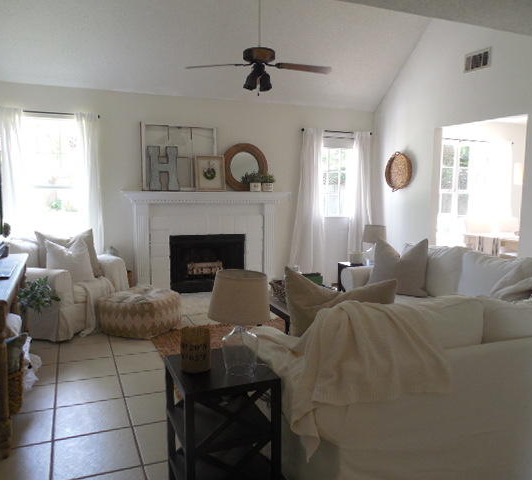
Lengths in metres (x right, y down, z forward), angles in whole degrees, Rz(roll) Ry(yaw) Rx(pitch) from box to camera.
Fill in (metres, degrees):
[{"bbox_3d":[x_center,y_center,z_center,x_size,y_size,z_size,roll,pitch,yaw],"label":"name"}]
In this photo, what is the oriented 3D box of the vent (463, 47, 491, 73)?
[{"bbox_3d":[2.204,-1.859,4.804,0.025,0.200,0.342,-2,6,-23],"label":"vent"}]

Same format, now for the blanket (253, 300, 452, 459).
[{"bbox_3d":[0.309,0.509,1.983,0.630,0.610,0.740,-2,6,-23],"label":"blanket"}]

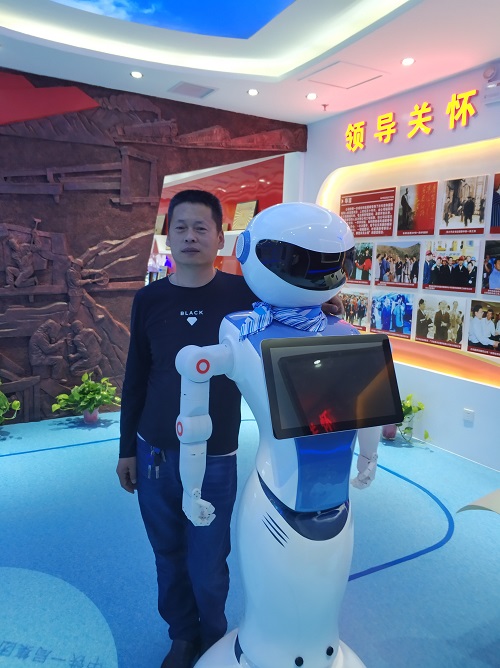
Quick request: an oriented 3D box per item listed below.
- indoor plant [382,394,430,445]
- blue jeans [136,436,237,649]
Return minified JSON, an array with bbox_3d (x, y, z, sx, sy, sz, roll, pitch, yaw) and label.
[{"bbox_3d":[1.209,0.663,4.298,0.500,0.410,0.460,-3,9,-30],"label":"indoor plant"},{"bbox_3d":[-0.217,0.716,1.837,0.370,0.850,0.280,1,8,-5],"label":"blue jeans"}]

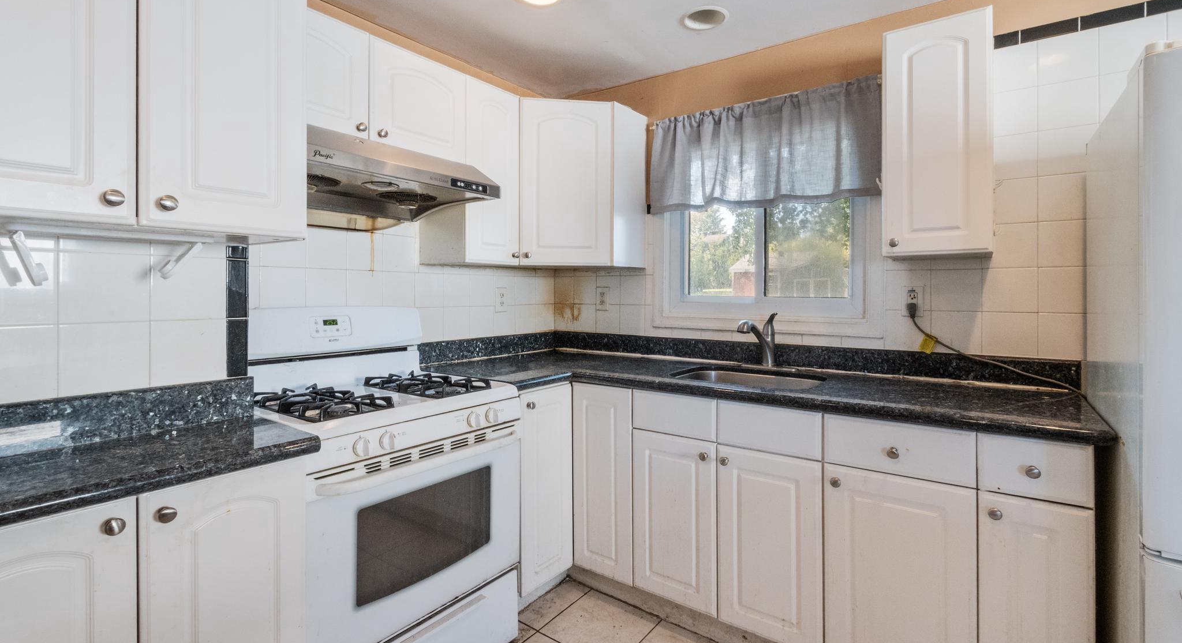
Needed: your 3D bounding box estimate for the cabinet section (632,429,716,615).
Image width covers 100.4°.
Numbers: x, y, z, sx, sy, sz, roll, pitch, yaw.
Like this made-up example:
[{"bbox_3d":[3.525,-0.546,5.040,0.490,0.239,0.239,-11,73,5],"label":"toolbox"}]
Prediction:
[{"bbox_3d":[0.445,0.697,1.981,0.330,0.595,0.550,1,2,35],"label":"cabinet section"}]

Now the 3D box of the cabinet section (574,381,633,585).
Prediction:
[{"bbox_3d":[0.202,0.616,2.156,0.280,0.755,0.550,1,2,35],"label":"cabinet section"}]

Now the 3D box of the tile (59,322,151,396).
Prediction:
[{"bbox_3d":[-1.106,0.082,1.119,0.010,0.152,0.152,1,2,33],"label":"tile"}]

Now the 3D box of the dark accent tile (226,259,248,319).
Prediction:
[{"bbox_3d":[-0.961,-0.089,1.336,0.010,0.152,0.050,1,2,33],"label":"dark accent tile"}]

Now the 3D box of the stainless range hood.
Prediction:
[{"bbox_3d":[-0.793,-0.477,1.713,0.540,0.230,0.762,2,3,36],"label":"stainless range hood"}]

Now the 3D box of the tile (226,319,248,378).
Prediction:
[{"bbox_3d":[-0.963,0.074,1.339,0.010,0.152,0.050,1,2,33],"label":"tile"}]

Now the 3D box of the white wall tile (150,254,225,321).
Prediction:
[{"bbox_3d":[-1.021,-0.087,1.245,0.010,0.152,0.152,1,2,33],"label":"white wall tile"}]

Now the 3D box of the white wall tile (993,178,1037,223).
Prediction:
[{"bbox_3d":[1.486,-0.426,1.739,0.143,0.153,0.010,2,3,35],"label":"white wall tile"}]

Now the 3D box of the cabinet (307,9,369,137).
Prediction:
[{"bbox_3d":[-1.010,-0.809,1.659,0.330,0.367,0.375,2,3,38],"label":"cabinet"}]

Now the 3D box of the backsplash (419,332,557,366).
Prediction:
[{"bbox_3d":[-0.502,0.131,2.606,0.025,0.104,0.910,2,3,38],"label":"backsplash"}]

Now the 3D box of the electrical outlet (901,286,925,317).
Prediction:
[{"bbox_3d":[1.254,-0.077,1.919,0.072,0.117,0.012,2,3,35],"label":"electrical outlet"}]

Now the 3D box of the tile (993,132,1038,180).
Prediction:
[{"bbox_3d":[1.451,-0.568,1.710,0.152,0.152,0.009,2,3,36],"label":"tile"}]

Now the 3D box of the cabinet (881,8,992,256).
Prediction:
[{"bbox_3d":[1.216,-0.607,1.746,0.305,0.760,0.330,1,2,33],"label":"cabinet"}]

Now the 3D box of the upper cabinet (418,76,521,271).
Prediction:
[{"bbox_3d":[-0.550,-0.646,2.253,0.330,0.764,0.303,2,3,38],"label":"upper cabinet"}]

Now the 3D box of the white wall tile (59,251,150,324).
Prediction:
[{"bbox_3d":[-1.076,-0.074,1.092,0.009,0.152,0.152,2,3,36],"label":"white wall tile"}]

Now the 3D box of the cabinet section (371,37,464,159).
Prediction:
[{"bbox_3d":[-0.757,-0.811,1.933,0.320,0.360,0.395,1,2,38],"label":"cabinet section"}]

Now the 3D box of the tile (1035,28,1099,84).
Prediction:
[{"bbox_3d":[1.590,-0.880,1.642,0.147,0.150,0.010,2,3,35],"label":"tile"}]

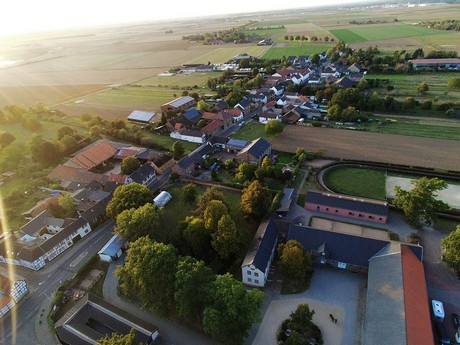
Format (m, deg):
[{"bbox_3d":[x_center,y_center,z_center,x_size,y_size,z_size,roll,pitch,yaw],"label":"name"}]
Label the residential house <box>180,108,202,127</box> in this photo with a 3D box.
[{"bbox_3d":[-31.427,-44.148,234.783,12.600,10.140,16.850,9,31,24],"label":"residential house"}]

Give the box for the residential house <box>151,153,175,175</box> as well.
[{"bbox_3d":[-35.082,-3.961,149.210,8.000,8.800,11.000,9,32,24],"label":"residential house"}]

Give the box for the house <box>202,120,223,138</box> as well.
[{"bbox_3d":[-12.206,-29.187,194.695,7.200,5.600,17.500,10,32,25],"label":"house"}]

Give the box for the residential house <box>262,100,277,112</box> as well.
[{"bbox_3d":[31.429,-52.574,232.936,7.500,7.500,12.000,11,32,27],"label":"residential house"}]

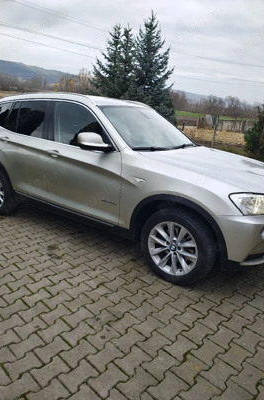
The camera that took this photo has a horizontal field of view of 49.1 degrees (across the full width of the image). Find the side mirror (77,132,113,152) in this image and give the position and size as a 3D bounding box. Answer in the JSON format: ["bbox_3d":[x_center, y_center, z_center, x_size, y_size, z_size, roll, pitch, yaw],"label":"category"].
[{"bbox_3d":[-0.350,-0.533,2.686,0.180,0.165,0.260,14,20,34],"label":"side mirror"}]

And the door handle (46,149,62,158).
[{"bbox_3d":[-0.838,-0.501,3.104,0.220,0.048,0.050,21,24,32],"label":"door handle"}]

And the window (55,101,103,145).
[{"bbox_3d":[-0.562,-0.791,2.988,0.860,0.450,0.050,14,2,34],"label":"window"}]

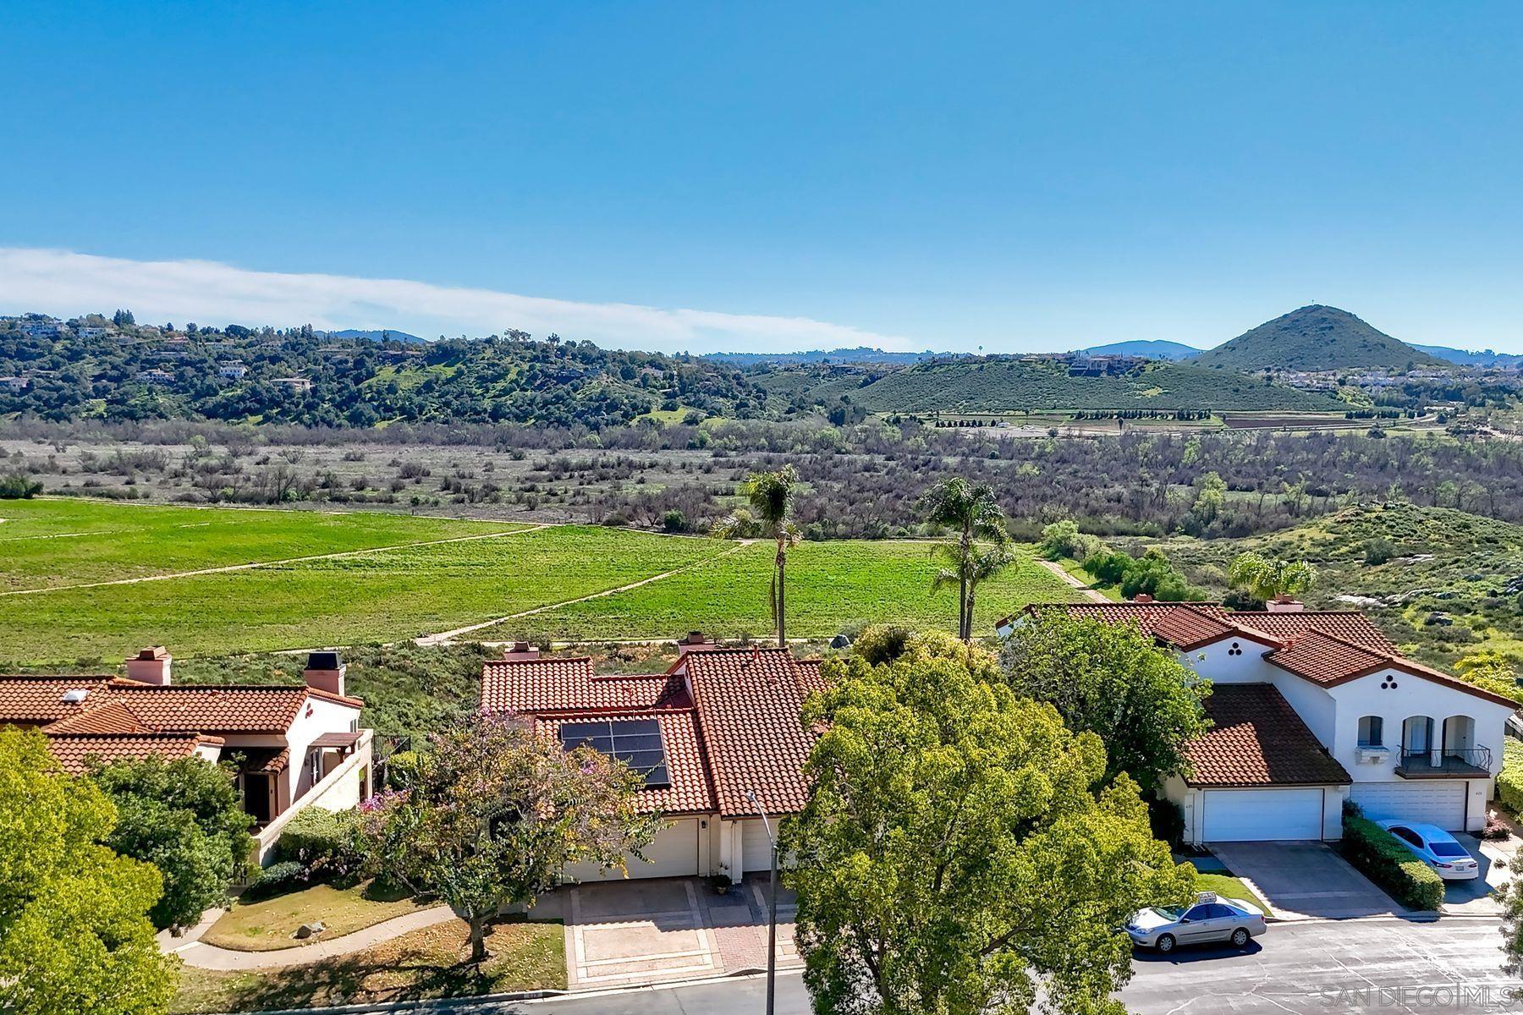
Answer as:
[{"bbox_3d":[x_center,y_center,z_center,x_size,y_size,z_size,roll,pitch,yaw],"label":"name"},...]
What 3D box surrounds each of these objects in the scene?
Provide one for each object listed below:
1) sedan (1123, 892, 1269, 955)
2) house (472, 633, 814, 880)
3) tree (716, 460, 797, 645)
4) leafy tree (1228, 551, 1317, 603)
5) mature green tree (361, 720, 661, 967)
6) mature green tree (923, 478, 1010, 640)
[{"bbox_3d":[14.648,13.769,37.527,4.805,1.490,1.795,-1,7,-11],"label":"sedan"},{"bbox_3d":[-3.741,9.509,48.136,16.400,6.600,17.800,-1,7,-11],"label":"house"},{"bbox_3d":[-0.211,4.558,60.519,4.600,13.600,4.600,0,7,0],"label":"tree"},{"bbox_3d":[28.884,6.912,62.818,5.100,8.500,5.000,0,7,0],"label":"leafy tree"},{"bbox_3d":[-7.825,10.626,35.377,9.100,7.700,8.600,0,7,0],"label":"mature green tree"},{"bbox_3d":[10.638,5.188,58.075,4.700,13.000,4.500,0,7,0],"label":"mature green tree"}]

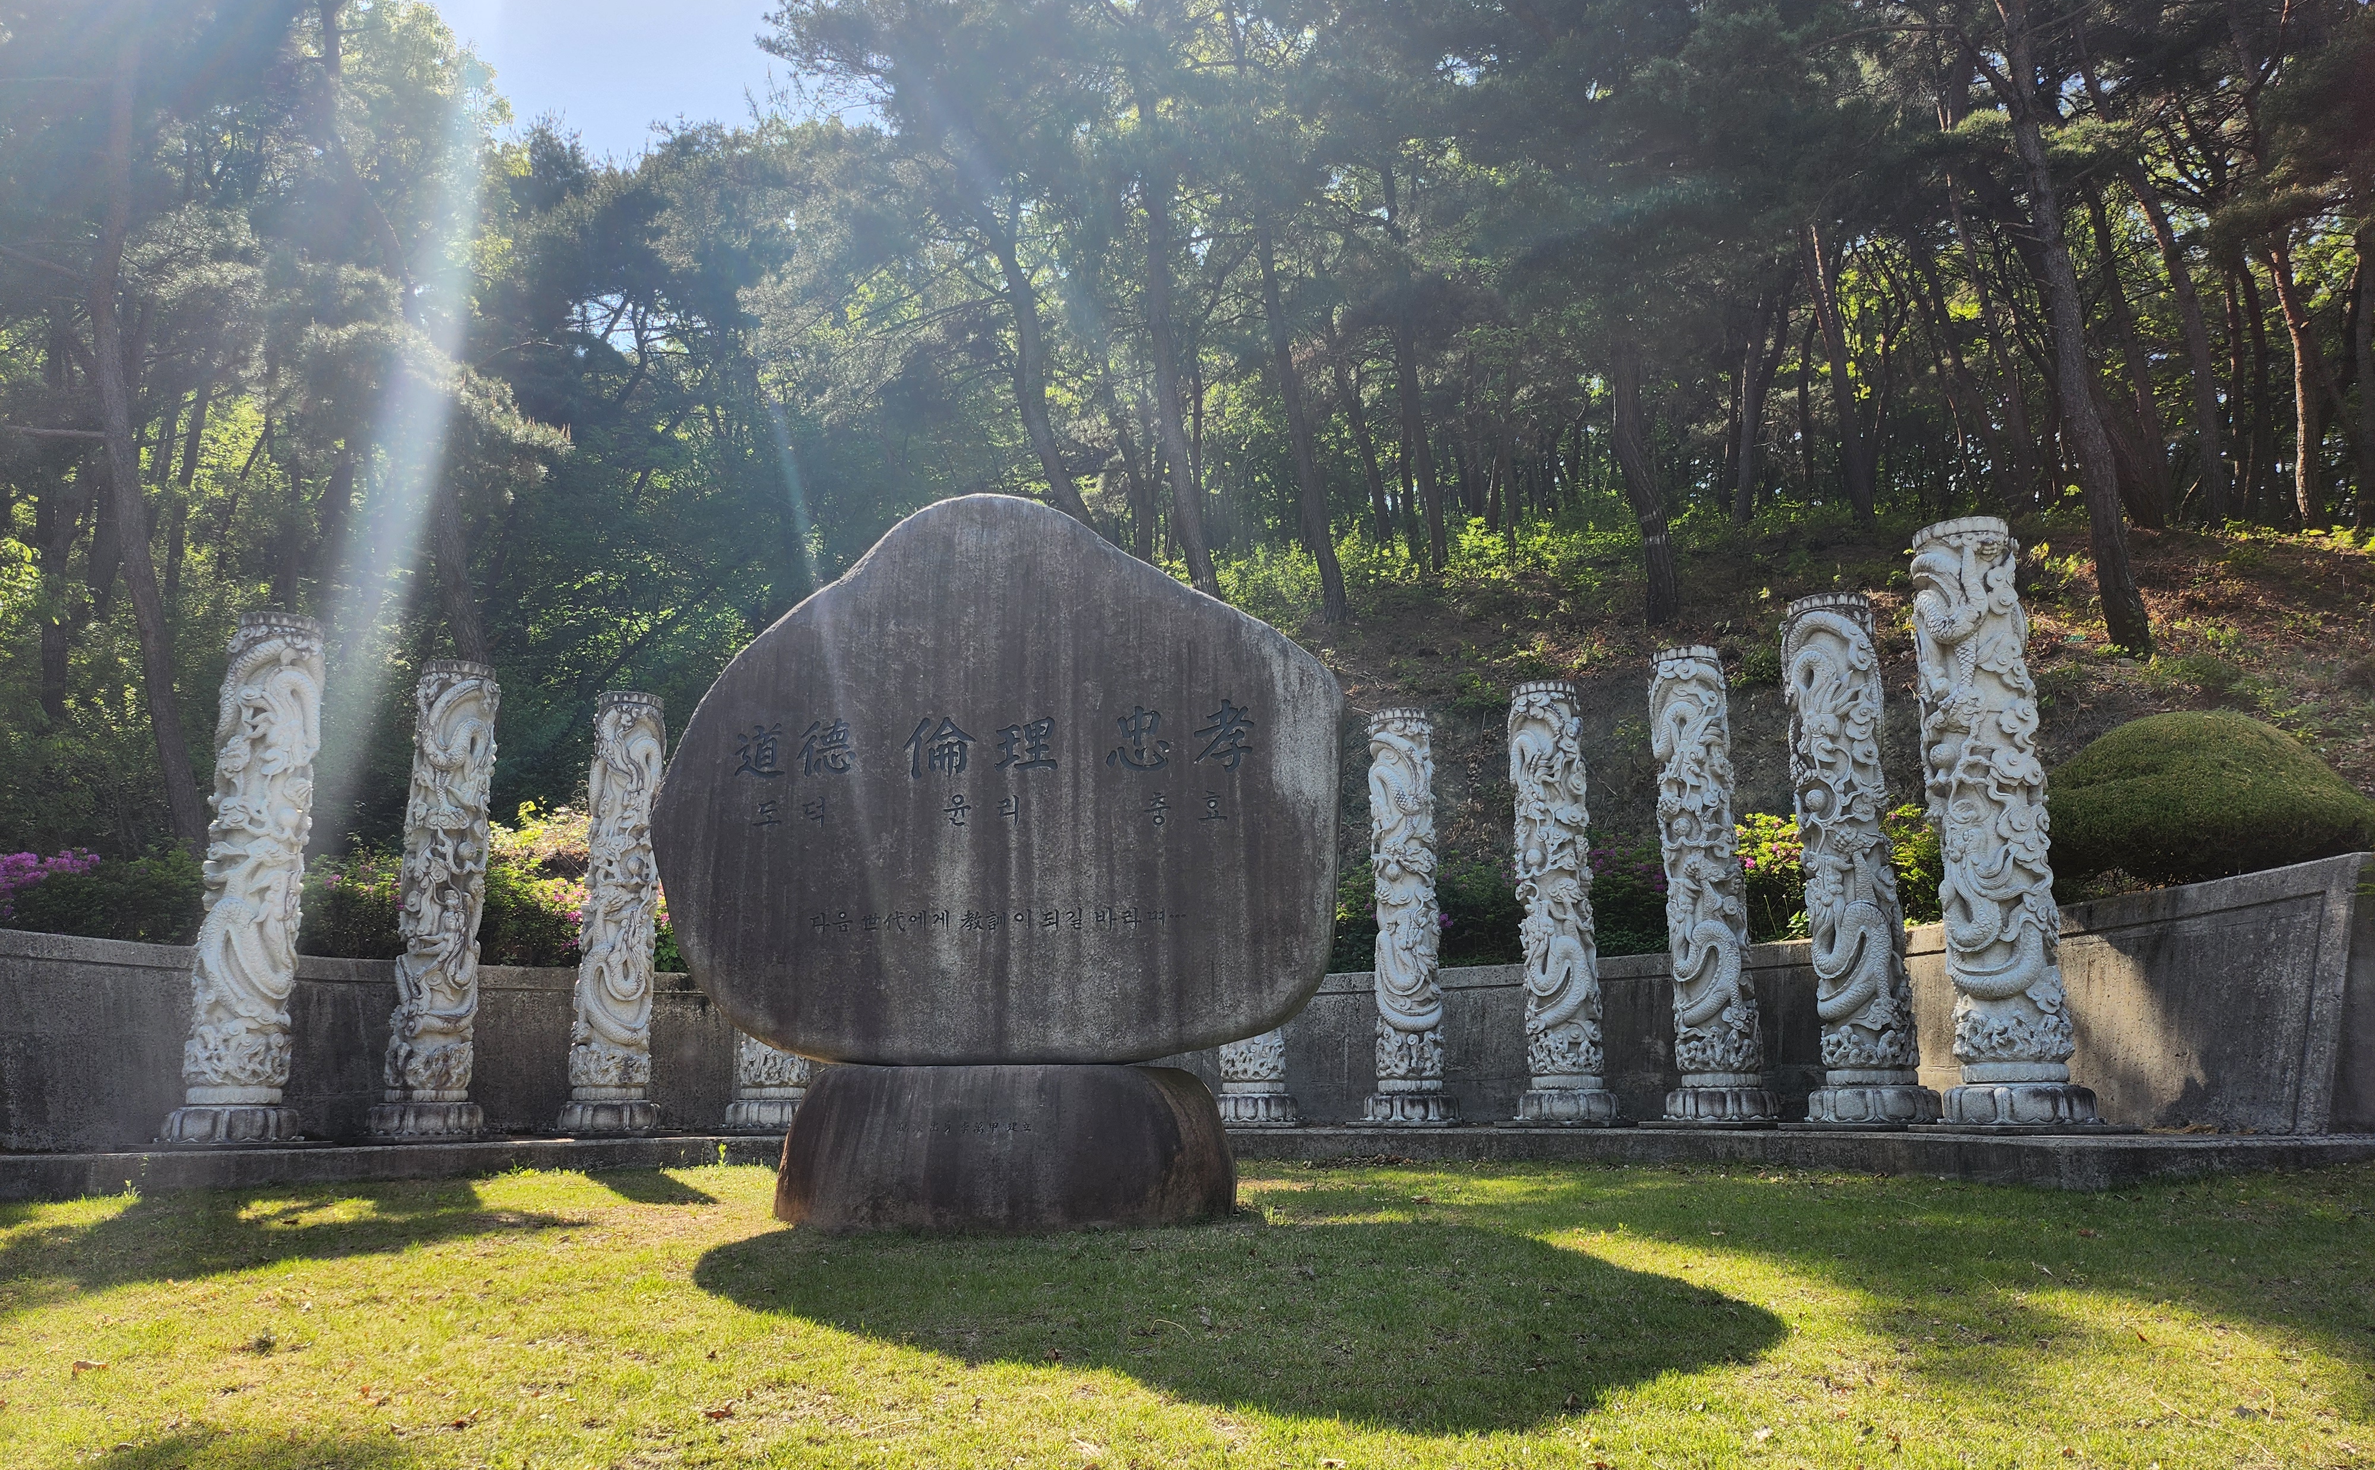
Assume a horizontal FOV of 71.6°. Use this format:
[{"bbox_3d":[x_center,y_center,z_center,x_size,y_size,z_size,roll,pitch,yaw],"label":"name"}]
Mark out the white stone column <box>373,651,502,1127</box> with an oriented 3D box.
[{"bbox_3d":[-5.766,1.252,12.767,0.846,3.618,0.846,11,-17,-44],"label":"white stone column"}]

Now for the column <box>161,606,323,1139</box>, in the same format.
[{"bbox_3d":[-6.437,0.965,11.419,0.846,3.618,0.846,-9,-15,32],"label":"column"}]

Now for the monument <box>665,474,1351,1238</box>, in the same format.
[{"bbox_3d":[-1.171,0.709,10.111,4.100,4.350,1.150,-2,-13,7],"label":"monument"}]

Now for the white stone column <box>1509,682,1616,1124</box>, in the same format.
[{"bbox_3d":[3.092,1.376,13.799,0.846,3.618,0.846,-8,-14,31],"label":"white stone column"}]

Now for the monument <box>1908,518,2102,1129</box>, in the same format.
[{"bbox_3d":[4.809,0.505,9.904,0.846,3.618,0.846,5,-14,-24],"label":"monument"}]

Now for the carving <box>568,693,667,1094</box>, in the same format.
[{"bbox_3d":[-5.140,1.427,14.908,0.660,3.560,0.660,8,-15,-35],"label":"carving"}]

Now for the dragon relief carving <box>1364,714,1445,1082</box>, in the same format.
[{"bbox_3d":[2.099,1.565,15.850,0.660,3.560,0.660,-6,-13,21],"label":"dragon relief carving"}]

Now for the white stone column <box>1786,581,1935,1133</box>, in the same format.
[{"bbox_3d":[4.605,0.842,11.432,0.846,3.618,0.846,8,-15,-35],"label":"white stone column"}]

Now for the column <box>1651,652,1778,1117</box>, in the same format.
[{"bbox_3d":[4.305,1.224,13.680,0.920,3.900,0.920,12,-17,-44],"label":"column"}]

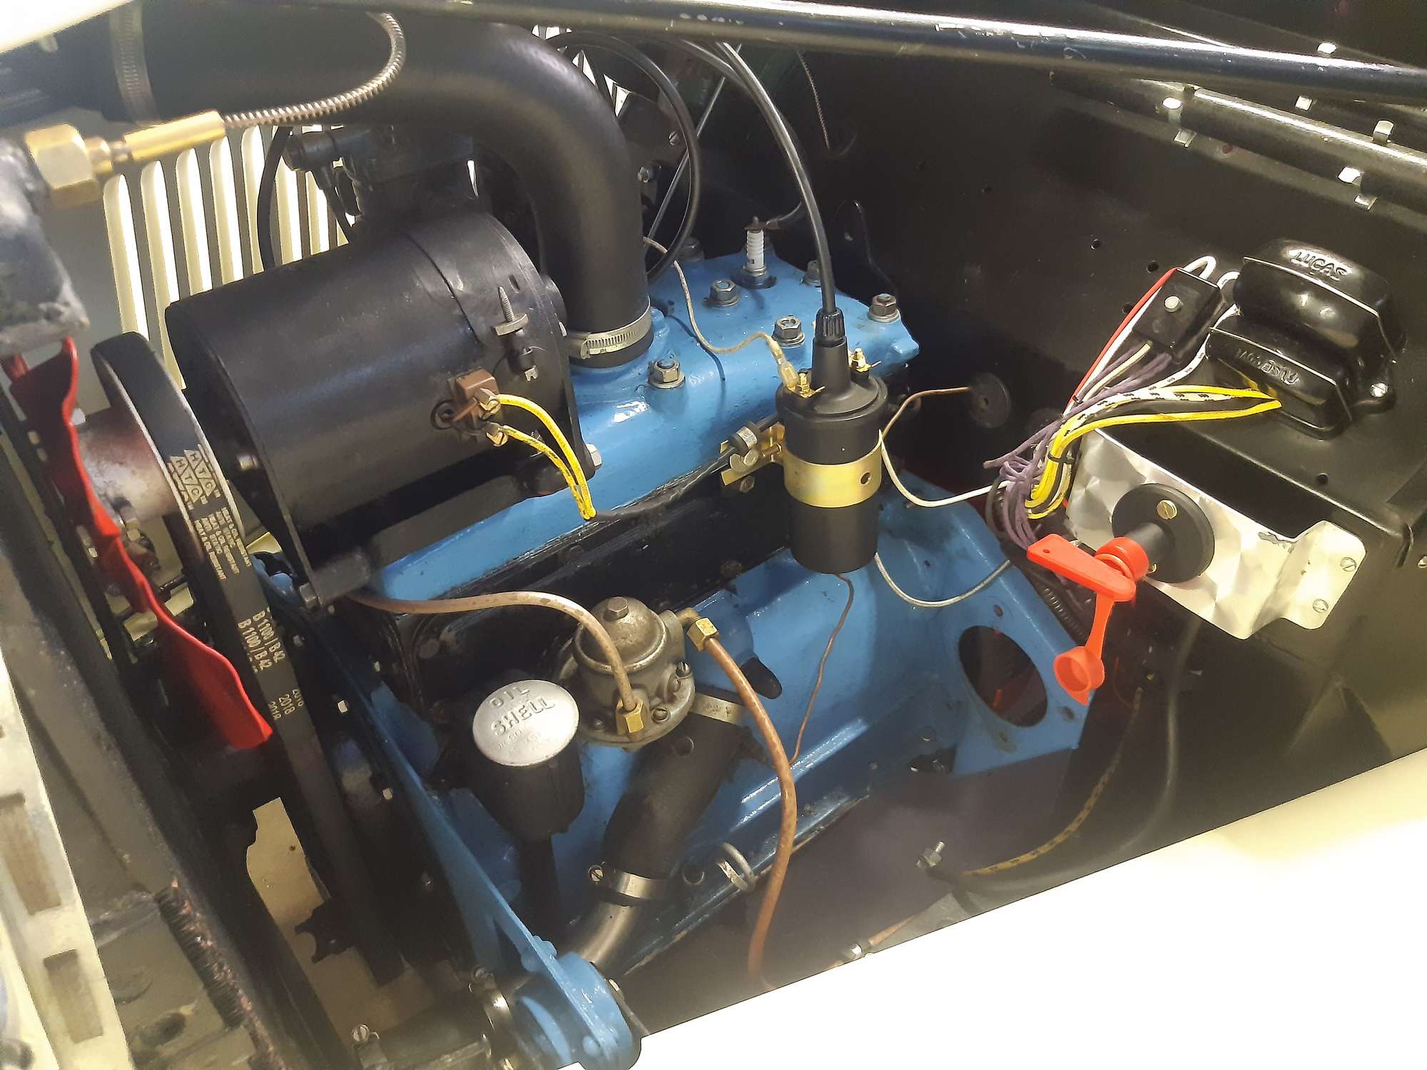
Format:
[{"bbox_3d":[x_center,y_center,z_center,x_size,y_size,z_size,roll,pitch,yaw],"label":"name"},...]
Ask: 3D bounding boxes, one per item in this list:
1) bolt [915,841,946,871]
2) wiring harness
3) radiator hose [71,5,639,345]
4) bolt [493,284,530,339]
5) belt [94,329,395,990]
[{"bbox_3d":[0.174,0.257,0.860,0.029,0.015,0.014,-45,53,-6],"label":"bolt"},{"bbox_3d":[0.259,-0.072,0.704,0.080,0.250,0.180,-28,48,-28],"label":"wiring harness"},{"bbox_3d":[-0.167,-0.183,0.568,0.264,0.196,0.057,-2,41,-1],"label":"radiator hose"},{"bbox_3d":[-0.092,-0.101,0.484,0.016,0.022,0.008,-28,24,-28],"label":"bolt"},{"bbox_3d":[-0.249,0.106,0.618,0.018,0.508,0.125,-28,52,-28],"label":"belt"}]

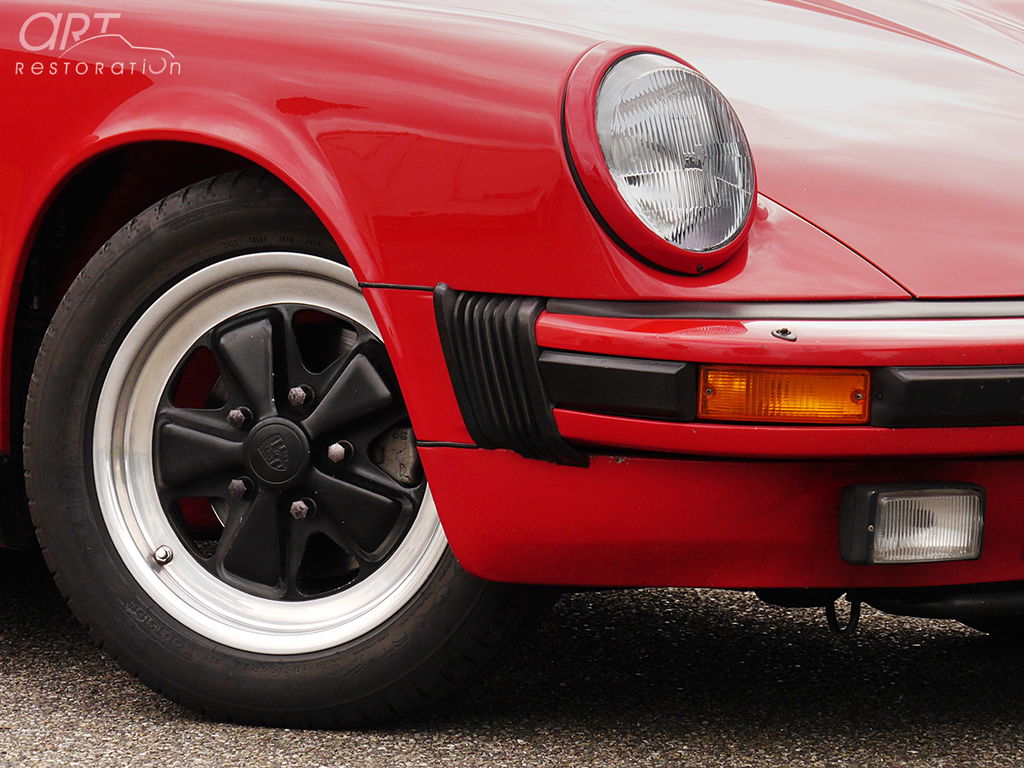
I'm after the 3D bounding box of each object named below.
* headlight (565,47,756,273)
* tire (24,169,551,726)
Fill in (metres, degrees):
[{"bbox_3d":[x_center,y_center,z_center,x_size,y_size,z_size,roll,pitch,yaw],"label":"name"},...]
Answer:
[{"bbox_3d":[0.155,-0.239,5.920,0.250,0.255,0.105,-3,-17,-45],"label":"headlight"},{"bbox_3d":[-0.226,0.068,6.224,0.632,0.622,0.210,1,1,20],"label":"tire"}]

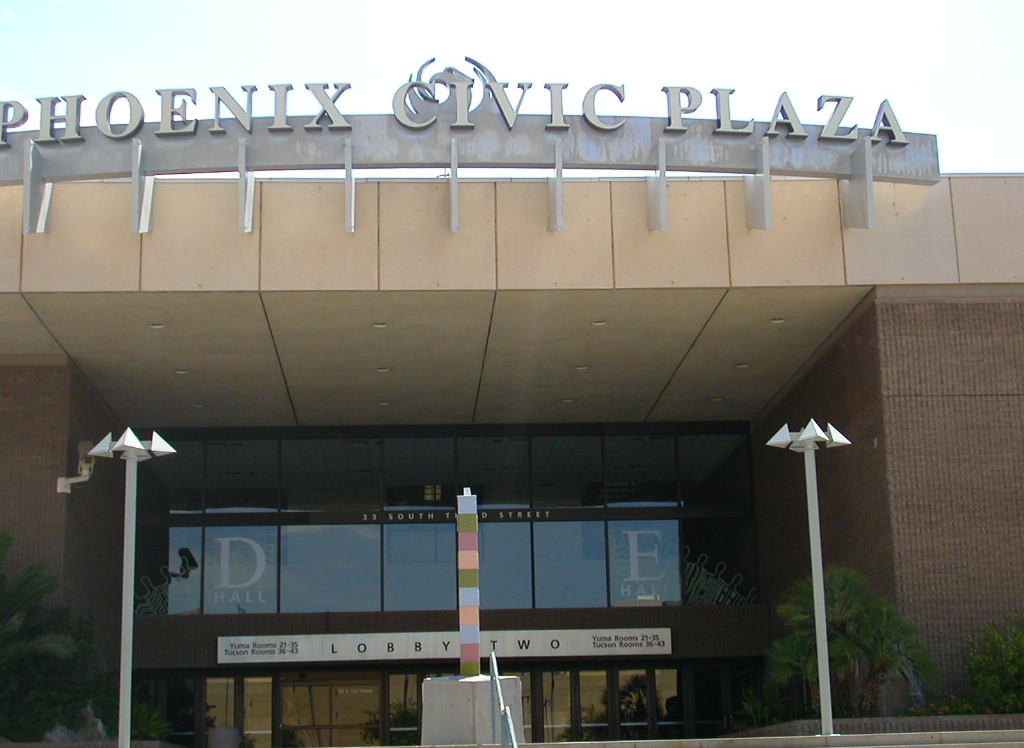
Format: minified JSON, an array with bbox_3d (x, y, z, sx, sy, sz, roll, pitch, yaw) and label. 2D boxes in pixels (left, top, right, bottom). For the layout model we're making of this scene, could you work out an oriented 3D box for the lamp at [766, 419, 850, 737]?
[{"bbox_3d":[3.265,2.169,18.332,0.938,3.353,0.938,-1,-14,-4],"label":"lamp"}]

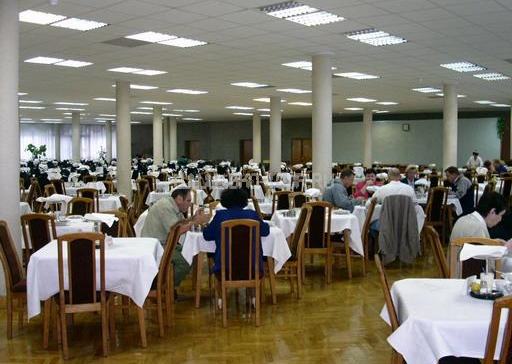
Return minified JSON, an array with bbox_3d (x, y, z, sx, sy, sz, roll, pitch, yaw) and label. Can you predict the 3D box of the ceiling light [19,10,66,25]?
[{"bbox_3d":[-2.960,-2.255,7.614,0.660,0.080,0.660,3,4,40],"label":"ceiling light"}]

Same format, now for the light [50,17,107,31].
[{"bbox_3d":[-2.235,-1.997,7.069,0.570,0.070,0.570,3,5,40],"label":"light"}]

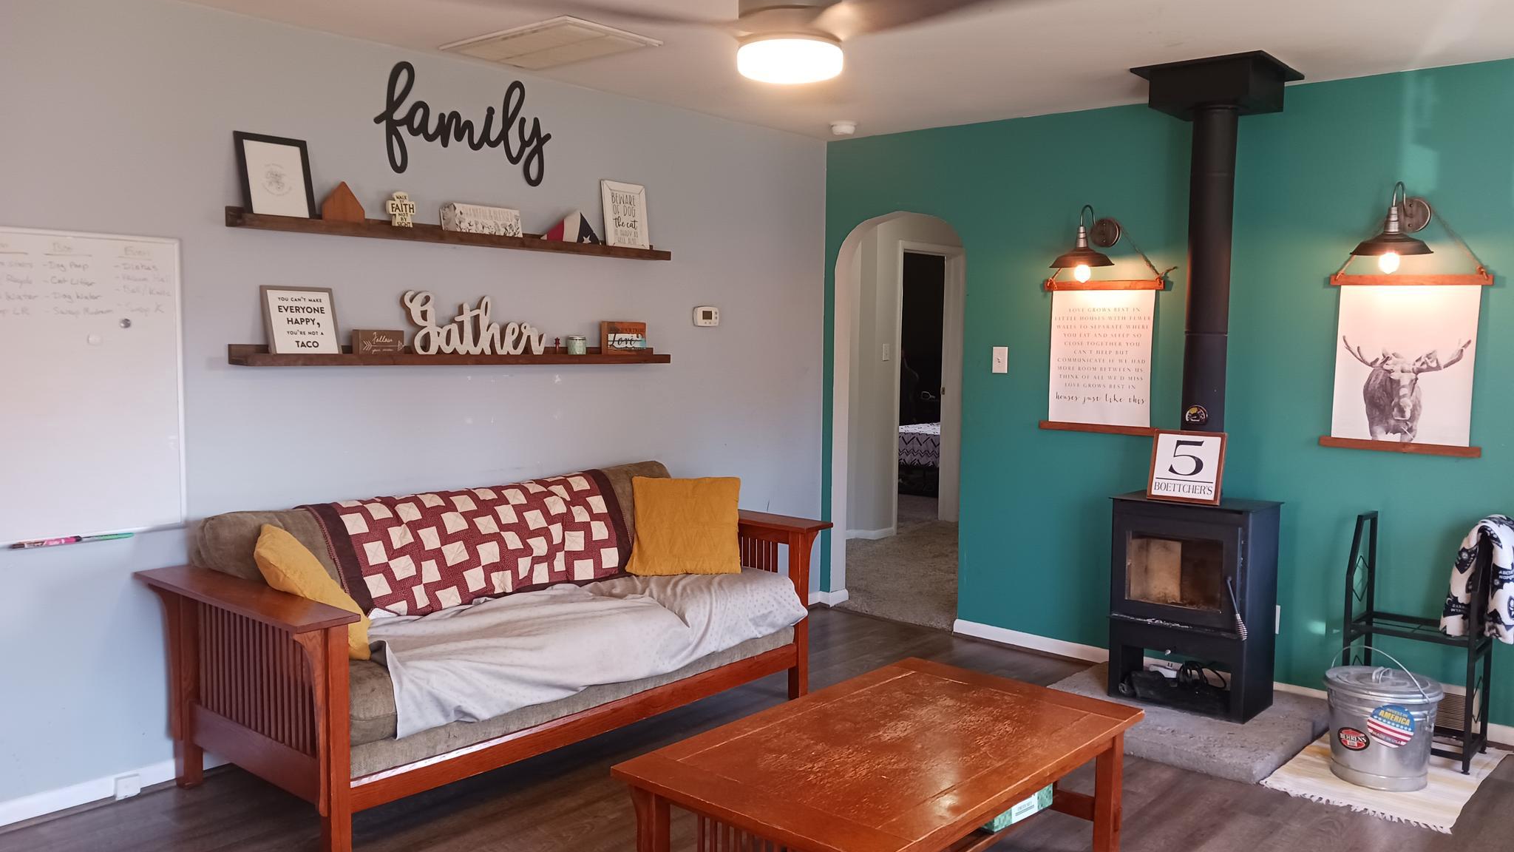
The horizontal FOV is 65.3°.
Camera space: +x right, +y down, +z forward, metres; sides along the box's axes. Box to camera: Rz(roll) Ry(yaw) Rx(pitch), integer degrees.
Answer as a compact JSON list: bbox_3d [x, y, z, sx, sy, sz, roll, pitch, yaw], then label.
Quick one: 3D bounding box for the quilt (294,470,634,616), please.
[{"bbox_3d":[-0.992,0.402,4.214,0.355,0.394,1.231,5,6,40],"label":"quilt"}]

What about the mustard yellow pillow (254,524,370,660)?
[{"bbox_3d":[-1.272,0.487,3.446,0.138,0.438,0.438,-42,13,-17],"label":"mustard yellow pillow"}]

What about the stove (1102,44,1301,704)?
[{"bbox_3d":[1.677,-0.128,4.446,0.534,2.346,0.509,5,6,42],"label":"stove"}]

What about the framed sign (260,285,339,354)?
[{"bbox_3d":[-1.507,-0.337,3.912,0.020,0.246,0.238,-14,-6,40],"label":"framed sign"}]

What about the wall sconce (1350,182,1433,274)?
[{"bbox_3d":[2.280,-0.693,4.178,0.284,0.320,0.433,5,6,40],"label":"wall sconce"}]

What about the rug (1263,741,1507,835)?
[{"bbox_3d":[2.129,1.148,3.981,0.553,0.009,0.903,5,6,42],"label":"rug"}]

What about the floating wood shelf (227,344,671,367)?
[{"bbox_3d":[-1.030,-0.263,4.443,0.128,0.067,1.871,5,5,40],"label":"floating wood shelf"}]

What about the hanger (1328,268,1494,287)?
[{"bbox_3d":[2.366,-0.526,4.280,0.529,0.041,0.020,5,6,42],"label":"hanger"}]

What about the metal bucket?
[{"bbox_3d":[2.057,0.980,3.892,0.353,0.350,0.353,5,6,42],"label":"metal bucket"}]

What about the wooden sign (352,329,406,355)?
[{"bbox_3d":[-1.314,-0.278,4.114,0.044,0.107,0.171,5,6,42],"label":"wooden sign"}]

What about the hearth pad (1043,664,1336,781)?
[{"bbox_3d":[1.585,1.079,4.441,0.899,0.061,0.948,5,6,42],"label":"hearth pad"}]

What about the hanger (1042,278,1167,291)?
[{"bbox_3d":[1.501,-0.606,5.124,0.549,0.041,0.022,5,6,40],"label":"hanger"}]

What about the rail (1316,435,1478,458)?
[{"bbox_3d":[2.352,0.077,4.331,0.532,0.034,0.020,5,6,42],"label":"rail"}]

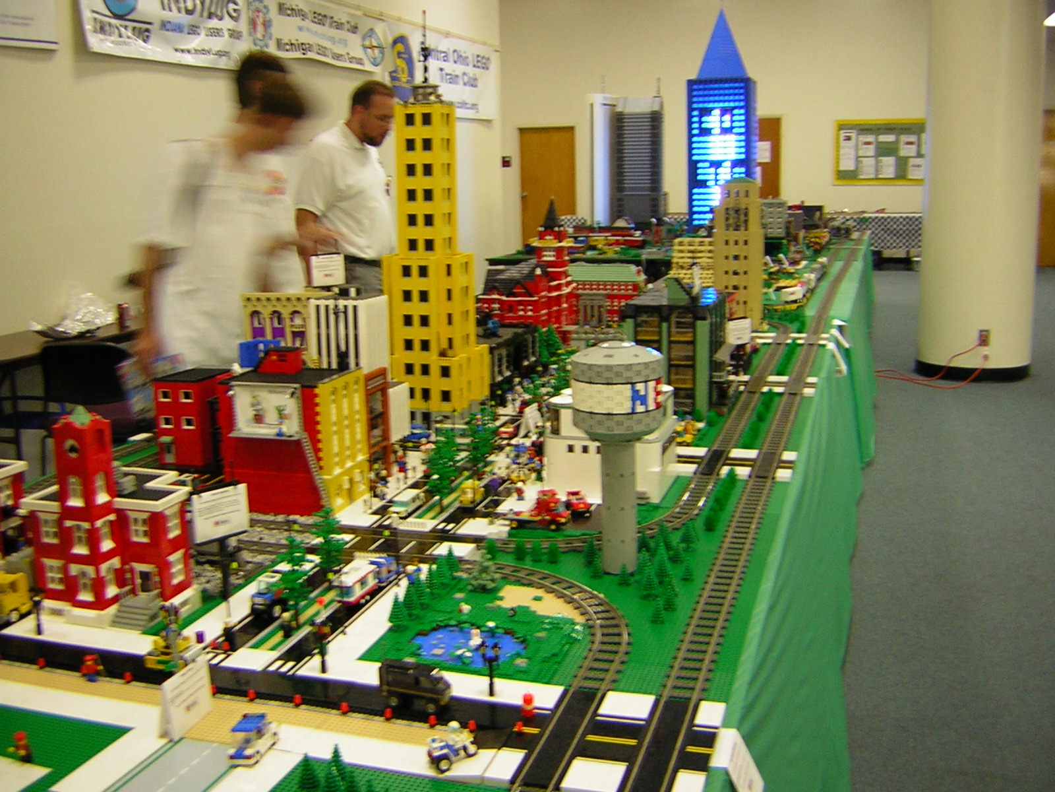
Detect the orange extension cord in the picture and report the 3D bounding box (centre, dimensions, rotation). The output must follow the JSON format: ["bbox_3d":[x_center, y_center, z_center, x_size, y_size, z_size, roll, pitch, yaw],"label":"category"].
[{"bbox_3d":[2.703,-0.238,7.420,0.720,0.270,0.520,2,12,17],"label":"orange extension cord"}]

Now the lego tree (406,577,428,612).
[{"bbox_3d":[-0.180,0.325,1.812,0.032,0.058,0.032,2,12,17],"label":"lego tree"}]

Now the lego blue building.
[{"bbox_3d":[2.206,-3.052,12.345,0.690,2.446,0.690,2,12,17],"label":"lego blue building"}]

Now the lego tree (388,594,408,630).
[{"bbox_3d":[-0.217,0.354,1.815,0.034,0.064,0.034,-2,11,0],"label":"lego tree"}]

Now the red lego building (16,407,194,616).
[{"bbox_3d":[-0.690,0.171,1.874,0.242,0.346,0.236,2,12,17],"label":"red lego building"}]

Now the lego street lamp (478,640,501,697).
[{"bbox_3d":[-0.052,0.382,1.547,0.034,0.083,0.012,1,12,17],"label":"lego street lamp"}]

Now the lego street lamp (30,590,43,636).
[{"bbox_3d":[-0.789,0.346,1.761,0.021,0.078,0.015,2,12,17],"label":"lego street lamp"}]

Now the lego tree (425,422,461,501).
[{"bbox_3d":[-0.187,0.154,2.368,0.068,0.174,0.066,2,12,17],"label":"lego tree"}]

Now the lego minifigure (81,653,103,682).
[{"bbox_3d":[-0.638,0.396,1.608,0.026,0.043,0.026,9,15,42],"label":"lego minifigure"}]

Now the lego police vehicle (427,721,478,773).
[{"bbox_3d":[-0.097,0.432,1.382,0.058,0.052,0.038,-13,16,-43],"label":"lego police vehicle"}]

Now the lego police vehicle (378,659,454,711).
[{"bbox_3d":[-0.150,0.395,1.498,0.098,0.059,0.036,3,12,22],"label":"lego police vehicle"}]

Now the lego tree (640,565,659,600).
[{"bbox_3d":[0.211,0.320,1.905,0.034,0.064,0.034,1,12,17],"label":"lego tree"}]

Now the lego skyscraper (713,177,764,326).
[{"bbox_3d":[0.964,-0.642,4.963,0.200,0.660,0.240,2,12,17],"label":"lego skyscraper"}]

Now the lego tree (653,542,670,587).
[{"bbox_3d":[0.235,0.295,1.923,0.031,0.074,0.031,2,12,17],"label":"lego tree"}]

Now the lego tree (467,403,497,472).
[{"bbox_3d":[-0.115,0.110,2.606,0.070,0.172,0.070,2,12,17],"label":"lego tree"}]

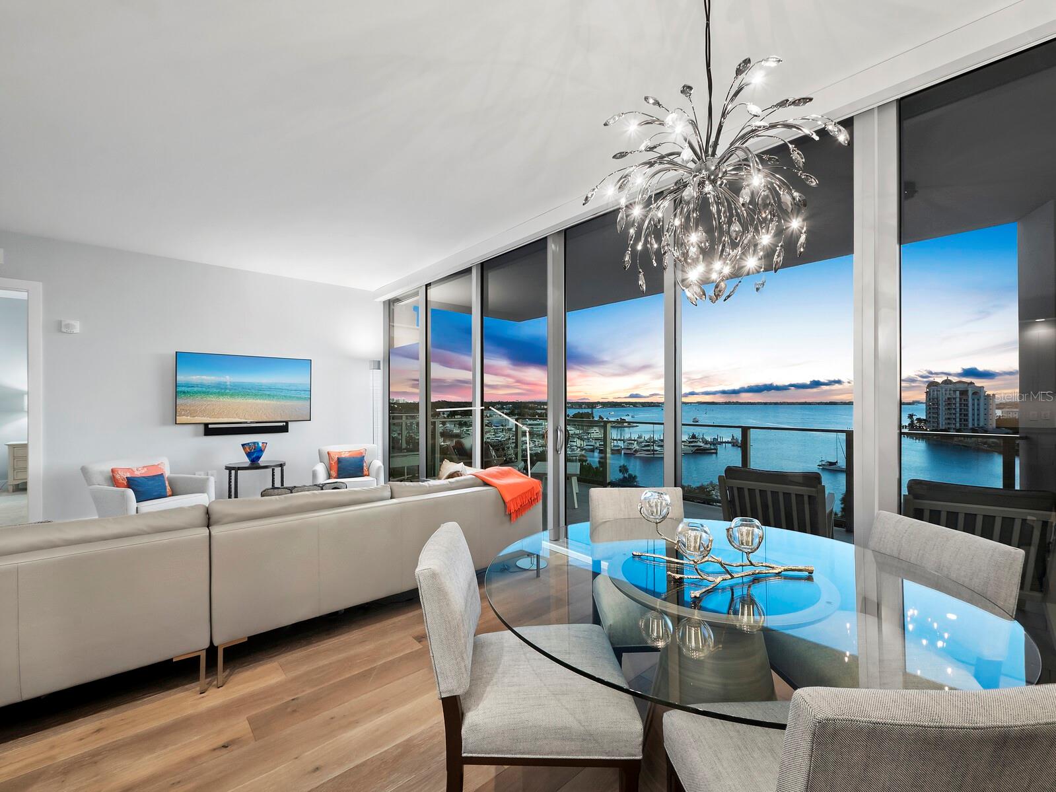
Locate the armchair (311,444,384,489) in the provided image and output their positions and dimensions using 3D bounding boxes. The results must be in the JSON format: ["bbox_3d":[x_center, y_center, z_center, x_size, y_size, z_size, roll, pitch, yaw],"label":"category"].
[{"bbox_3d":[-2.210,1.036,5.289,0.760,0.780,0.820,0,-1,-22],"label":"armchair"}]

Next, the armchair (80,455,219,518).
[{"bbox_3d":[-3.680,1.024,4.159,0.800,0.780,0.760,0,-1,22],"label":"armchair"}]

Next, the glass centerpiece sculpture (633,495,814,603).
[{"bbox_3d":[0.661,0.495,1.442,0.630,0.272,0.340,0,-1,18],"label":"glass centerpiece sculpture"}]

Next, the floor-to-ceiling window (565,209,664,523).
[{"bbox_3d":[0.707,-0.101,3.691,0.070,2.940,1.083,1,-1,-42],"label":"floor-to-ceiling window"}]

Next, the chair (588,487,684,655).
[{"bbox_3d":[0.578,0.919,1.970,0.500,0.876,0.620,0,-1,-2],"label":"chair"}]

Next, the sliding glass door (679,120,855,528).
[{"bbox_3d":[1.413,-0.075,2.667,0.070,2.820,1.044,1,-1,-42],"label":"sliding glass door"}]

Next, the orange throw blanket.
[{"bbox_3d":[-0.180,0.745,3.302,0.550,0.400,0.340,0,-1,-39],"label":"orange throw blanket"}]

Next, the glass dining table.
[{"bbox_3d":[0.620,0.977,1.504,1.520,0.750,1.520,1,-1,-42],"label":"glass dining table"}]

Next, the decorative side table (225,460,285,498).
[{"bbox_3d":[-3.285,1.108,5.147,0.615,0.571,0.615,1,-1,-42],"label":"decorative side table"}]

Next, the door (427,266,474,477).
[{"bbox_3d":[-0.997,-0.045,5.308,0.070,2.820,1.123,1,-1,-42],"label":"door"}]

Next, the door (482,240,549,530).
[{"bbox_3d":[-0.173,-0.090,4.663,0.070,2.940,1.206,1,-1,-42],"label":"door"}]

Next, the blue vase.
[{"bbox_3d":[-3.304,0.683,5.160,0.265,0.265,0.235,1,-1,-42],"label":"blue vase"}]

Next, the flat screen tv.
[{"bbox_3d":[-3.574,-0.086,5.489,1.460,0.840,0.060,1,-1,-42],"label":"flat screen tv"}]

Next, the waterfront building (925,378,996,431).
[{"bbox_3d":[281.651,5.907,278.000,22.000,35.000,27.000,0,-1,-28],"label":"waterfront building"}]

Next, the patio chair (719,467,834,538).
[{"bbox_3d":[2.150,1.030,3.709,0.770,0.810,0.830,0,-1,37],"label":"patio chair"}]

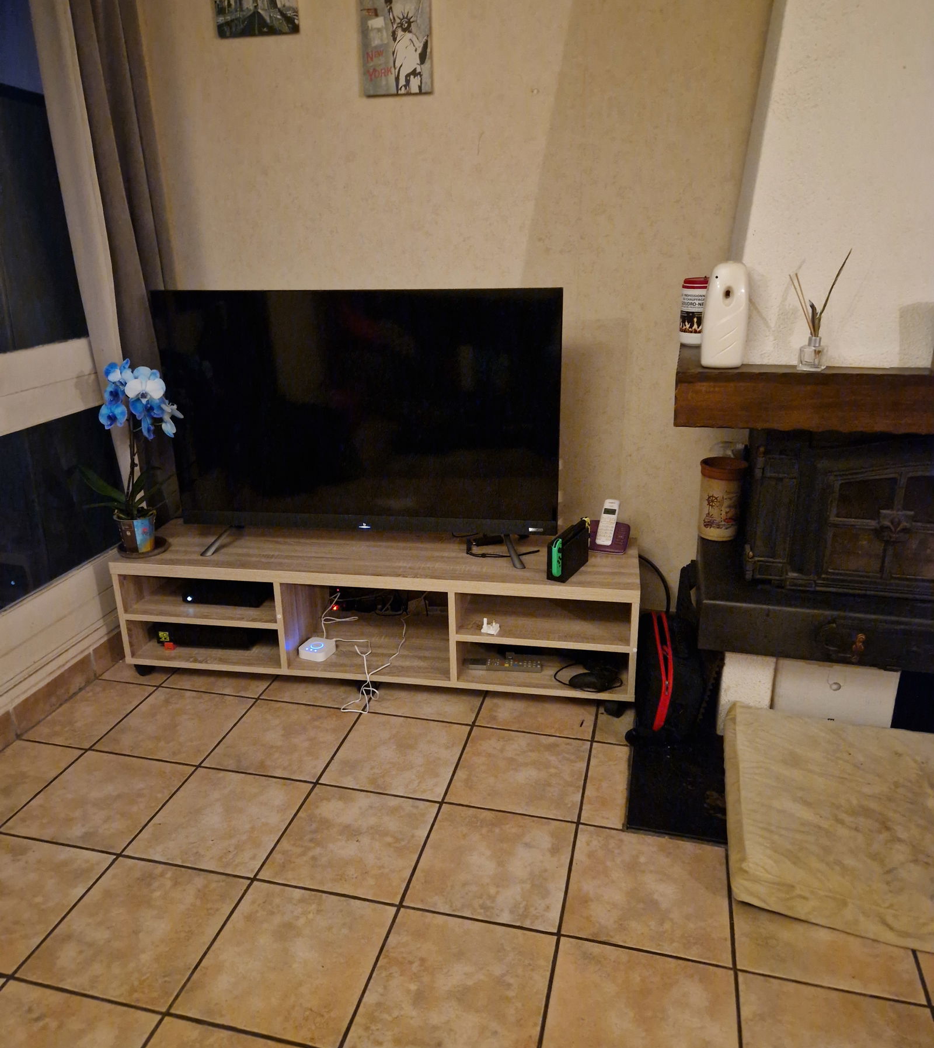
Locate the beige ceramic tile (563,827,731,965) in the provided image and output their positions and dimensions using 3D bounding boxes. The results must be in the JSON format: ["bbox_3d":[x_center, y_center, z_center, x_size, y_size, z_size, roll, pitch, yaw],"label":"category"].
[{"bbox_3d":[0.391,0.786,1.776,0.333,0.010,0.333,4,21,14],"label":"beige ceramic tile"}]

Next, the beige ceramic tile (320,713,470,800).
[{"bbox_3d":[-0.186,0.634,2.267,0.333,0.010,0.333,4,21,13],"label":"beige ceramic tile"}]

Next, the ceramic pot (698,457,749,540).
[{"bbox_3d":[0.772,-0.075,2.508,0.136,0.227,0.136,4,21,13],"label":"ceramic pot"}]

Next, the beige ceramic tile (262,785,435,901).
[{"bbox_3d":[-0.267,0.749,1.957,0.333,0.010,0.333,4,21,13],"label":"beige ceramic tile"}]

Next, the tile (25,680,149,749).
[{"bbox_3d":[-1.127,0.571,2.498,0.220,0.010,0.333,4,21,13],"label":"tile"}]

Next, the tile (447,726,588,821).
[{"bbox_3d":[0.146,0.657,2.195,0.333,0.010,0.333,4,21,13],"label":"tile"}]

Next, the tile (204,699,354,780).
[{"bbox_3d":[-0.509,0.604,2.318,0.333,0.010,0.333,4,21,14],"label":"tile"}]

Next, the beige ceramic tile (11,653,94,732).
[{"bbox_3d":[-1.245,0.510,2.502,0.010,0.085,0.327,5,21,16],"label":"beige ceramic tile"}]

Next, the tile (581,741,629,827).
[{"bbox_3d":[0.364,0.672,2.143,0.100,0.010,0.333,4,21,13],"label":"tile"}]

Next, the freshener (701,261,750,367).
[{"bbox_3d":[0.558,-0.454,1.786,0.081,0.222,0.072,3,21,11],"label":"freshener"}]

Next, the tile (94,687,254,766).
[{"bbox_3d":[-0.850,0.590,2.433,0.333,0.010,0.333,4,21,13],"label":"tile"}]

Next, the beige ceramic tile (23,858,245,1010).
[{"bbox_3d":[-0.680,0.842,1.726,0.333,0.010,0.333,4,21,13],"label":"beige ceramic tile"}]

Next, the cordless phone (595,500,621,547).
[{"bbox_3d":[0.443,-0.002,2.587,0.048,0.149,0.026,7,-14,22],"label":"cordless phone"}]

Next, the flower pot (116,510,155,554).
[{"bbox_3d":[-1.031,0.028,2.591,0.122,0.100,0.122,-1,20,0],"label":"flower pot"}]

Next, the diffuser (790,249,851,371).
[{"bbox_3d":[0.718,-0.447,1.728,0.115,0.243,0.075,3,21,11],"label":"diffuser"}]

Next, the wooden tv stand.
[{"bbox_3d":[-0.270,0.273,2.658,1.593,0.410,0.413,2,20,10],"label":"wooden tv stand"}]

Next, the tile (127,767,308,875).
[{"bbox_3d":[-0.598,0.726,2.036,0.333,0.010,0.333,4,21,13],"label":"tile"}]

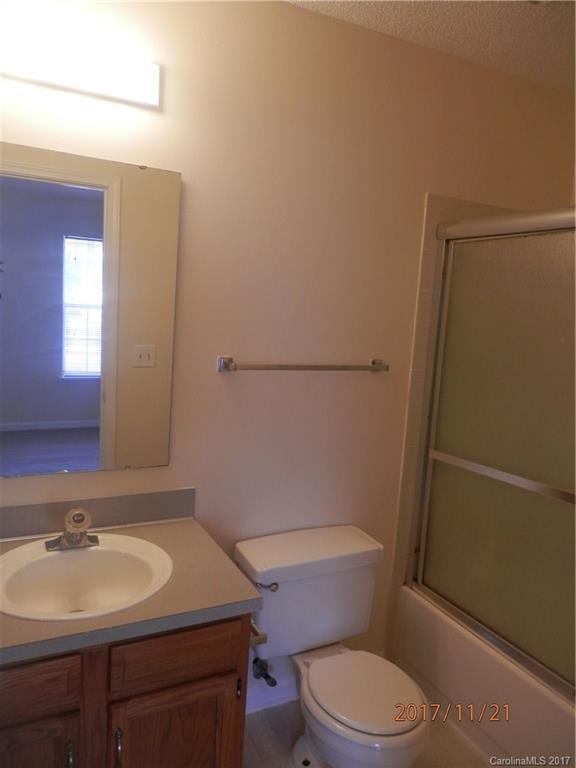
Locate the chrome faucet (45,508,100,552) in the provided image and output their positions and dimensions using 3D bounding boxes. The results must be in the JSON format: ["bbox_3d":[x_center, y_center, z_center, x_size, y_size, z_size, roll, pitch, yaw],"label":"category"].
[{"bbox_3d":[-0.588,0.403,1.536,0.148,0.112,0.140,-1,8,-26],"label":"chrome faucet"}]

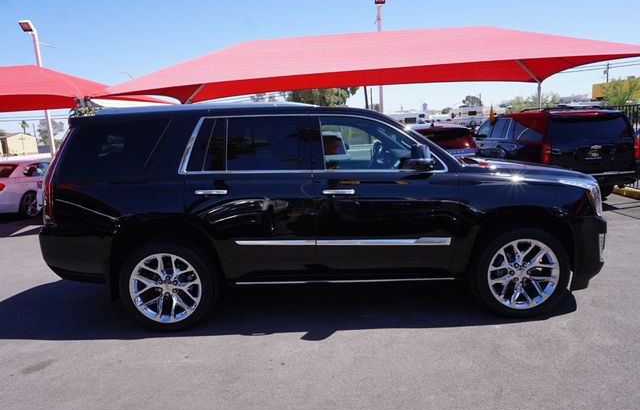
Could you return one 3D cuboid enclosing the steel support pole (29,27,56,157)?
[{"bbox_3d":[-9.523,-3.191,14.926,0.140,5.800,0.140,-3,9,0],"label":"steel support pole"}]

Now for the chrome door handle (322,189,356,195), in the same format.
[{"bbox_3d":[0.152,-0.104,3.393,0.265,0.045,0.060,0,9,0],"label":"chrome door handle"}]

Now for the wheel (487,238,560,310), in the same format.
[{"bbox_3d":[1.720,0.585,3.600,0.600,0.600,0.220,-3,9,0],"label":"wheel"}]

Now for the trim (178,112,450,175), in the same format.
[{"bbox_3d":[-0.045,-0.497,3.474,2.200,0.500,0.180,0,9,0],"label":"trim"}]

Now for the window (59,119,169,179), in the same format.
[{"bbox_3d":[-1.690,-0.458,3.489,0.900,0.470,0.160,0,9,0],"label":"window"}]

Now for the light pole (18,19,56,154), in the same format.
[{"bbox_3d":[-9.557,-3.285,14.689,0.420,6.060,0.650,-3,9,0],"label":"light pole"}]

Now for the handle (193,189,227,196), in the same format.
[{"bbox_3d":[-0.861,-0.100,3.387,0.265,0.045,0.060,0,9,0],"label":"handle"}]

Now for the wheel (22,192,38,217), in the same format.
[{"bbox_3d":[-6.858,-0.001,10.000,0.200,0.550,0.550,-3,9,0],"label":"wheel"}]

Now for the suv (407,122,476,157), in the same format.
[{"bbox_3d":[3.220,-1.527,13.546,1.970,1.780,4.800,-3,9,0],"label":"suv"}]

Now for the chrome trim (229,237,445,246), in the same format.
[{"bbox_3d":[0.186,0.298,3.445,1.750,0.050,0.040,0,9,0],"label":"chrome trim"}]

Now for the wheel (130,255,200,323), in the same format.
[{"bbox_3d":[-1.299,0.701,3.596,0.600,0.600,0.220,-3,9,0],"label":"wheel"}]

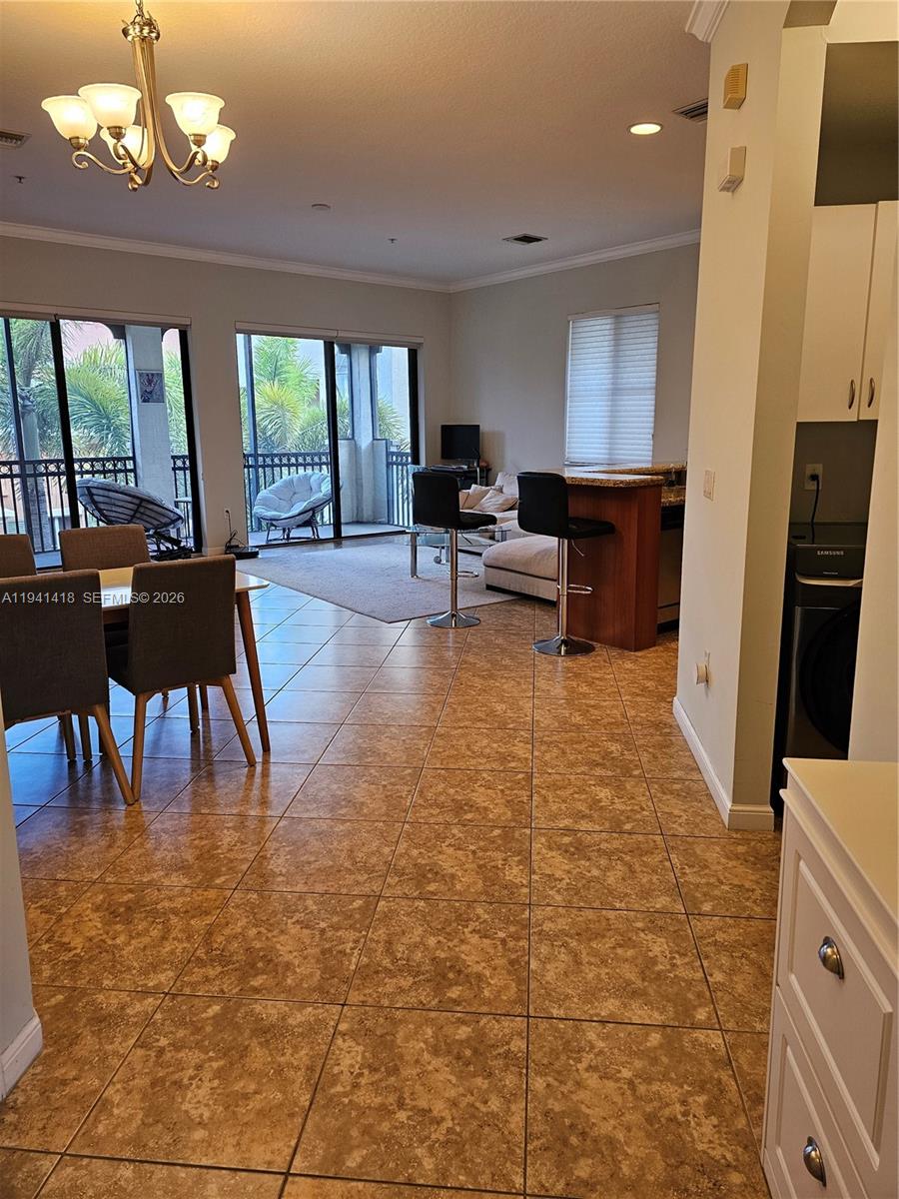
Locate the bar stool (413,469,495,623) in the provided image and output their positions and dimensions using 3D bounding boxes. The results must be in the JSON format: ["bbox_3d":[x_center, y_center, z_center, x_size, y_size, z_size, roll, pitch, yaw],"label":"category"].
[{"bbox_3d":[0.034,-0.365,5.688,0.420,1.060,0.440,10,17,41],"label":"bar stool"}]

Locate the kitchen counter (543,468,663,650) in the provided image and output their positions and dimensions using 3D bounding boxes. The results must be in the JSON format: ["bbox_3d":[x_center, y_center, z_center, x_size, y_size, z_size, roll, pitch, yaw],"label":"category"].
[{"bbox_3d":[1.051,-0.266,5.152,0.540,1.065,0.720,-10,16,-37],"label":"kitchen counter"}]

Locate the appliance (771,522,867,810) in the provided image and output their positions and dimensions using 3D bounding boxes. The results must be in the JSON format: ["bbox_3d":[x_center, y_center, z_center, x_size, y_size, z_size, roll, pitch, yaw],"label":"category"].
[{"bbox_3d":[1.557,0.223,3.120,0.686,0.980,0.780,1,13,6],"label":"appliance"}]

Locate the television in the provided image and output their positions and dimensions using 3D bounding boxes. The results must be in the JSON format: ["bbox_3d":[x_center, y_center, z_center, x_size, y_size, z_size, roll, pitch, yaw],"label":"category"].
[{"bbox_3d":[0.138,-1.968,9.992,0.520,0.460,0.120,1,13,8],"label":"television"}]

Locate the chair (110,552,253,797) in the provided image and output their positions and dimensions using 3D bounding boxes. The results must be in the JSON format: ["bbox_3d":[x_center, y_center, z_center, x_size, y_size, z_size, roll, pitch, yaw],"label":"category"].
[{"bbox_3d":[-1.196,0.268,3.322,0.490,0.880,0.560,-12,17,-41],"label":"chair"}]

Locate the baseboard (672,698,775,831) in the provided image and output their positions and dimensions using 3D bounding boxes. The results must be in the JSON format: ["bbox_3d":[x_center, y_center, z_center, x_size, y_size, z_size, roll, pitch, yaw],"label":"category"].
[{"bbox_3d":[1.120,0.637,3.342,0.157,0.096,1.178,1,13,6],"label":"baseboard"}]

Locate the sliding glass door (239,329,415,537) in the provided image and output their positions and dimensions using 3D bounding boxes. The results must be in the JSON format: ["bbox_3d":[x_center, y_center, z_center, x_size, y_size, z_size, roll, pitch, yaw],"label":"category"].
[{"bbox_3d":[-1.426,-2.002,10.009,2.530,2.420,0.100,-10,16,-37],"label":"sliding glass door"}]

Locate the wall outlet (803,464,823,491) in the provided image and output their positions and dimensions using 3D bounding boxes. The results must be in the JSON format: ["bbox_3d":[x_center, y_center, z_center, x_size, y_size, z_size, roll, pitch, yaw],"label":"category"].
[{"bbox_3d":[1.616,-0.542,3.530,0.070,0.115,0.010,1,13,6],"label":"wall outlet"}]

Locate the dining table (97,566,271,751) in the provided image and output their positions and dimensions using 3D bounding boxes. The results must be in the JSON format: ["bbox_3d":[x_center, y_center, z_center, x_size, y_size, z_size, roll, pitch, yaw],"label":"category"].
[{"bbox_3d":[-1.531,0.327,3.314,1.400,0.750,0.780,-10,16,-37],"label":"dining table"}]

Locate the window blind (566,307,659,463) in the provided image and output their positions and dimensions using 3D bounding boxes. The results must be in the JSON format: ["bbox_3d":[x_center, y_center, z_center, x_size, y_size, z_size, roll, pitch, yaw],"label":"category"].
[{"bbox_3d":[1.740,-2.320,8.787,0.060,1.670,1.280,-10,16,-37],"label":"window blind"}]

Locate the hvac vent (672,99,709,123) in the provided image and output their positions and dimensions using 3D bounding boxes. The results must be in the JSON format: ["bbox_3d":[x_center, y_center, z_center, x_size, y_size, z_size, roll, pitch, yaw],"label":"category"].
[{"bbox_3d":[1.407,-2.655,4.316,0.270,0.030,0.310,-10,16,-37],"label":"hvac vent"}]

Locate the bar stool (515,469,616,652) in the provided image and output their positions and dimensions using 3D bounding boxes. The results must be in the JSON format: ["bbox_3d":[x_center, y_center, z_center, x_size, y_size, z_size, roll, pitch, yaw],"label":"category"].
[{"bbox_3d":[0.719,-0.223,4.918,0.430,1.085,0.420,-10,16,-37],"label":"bar stool"}]

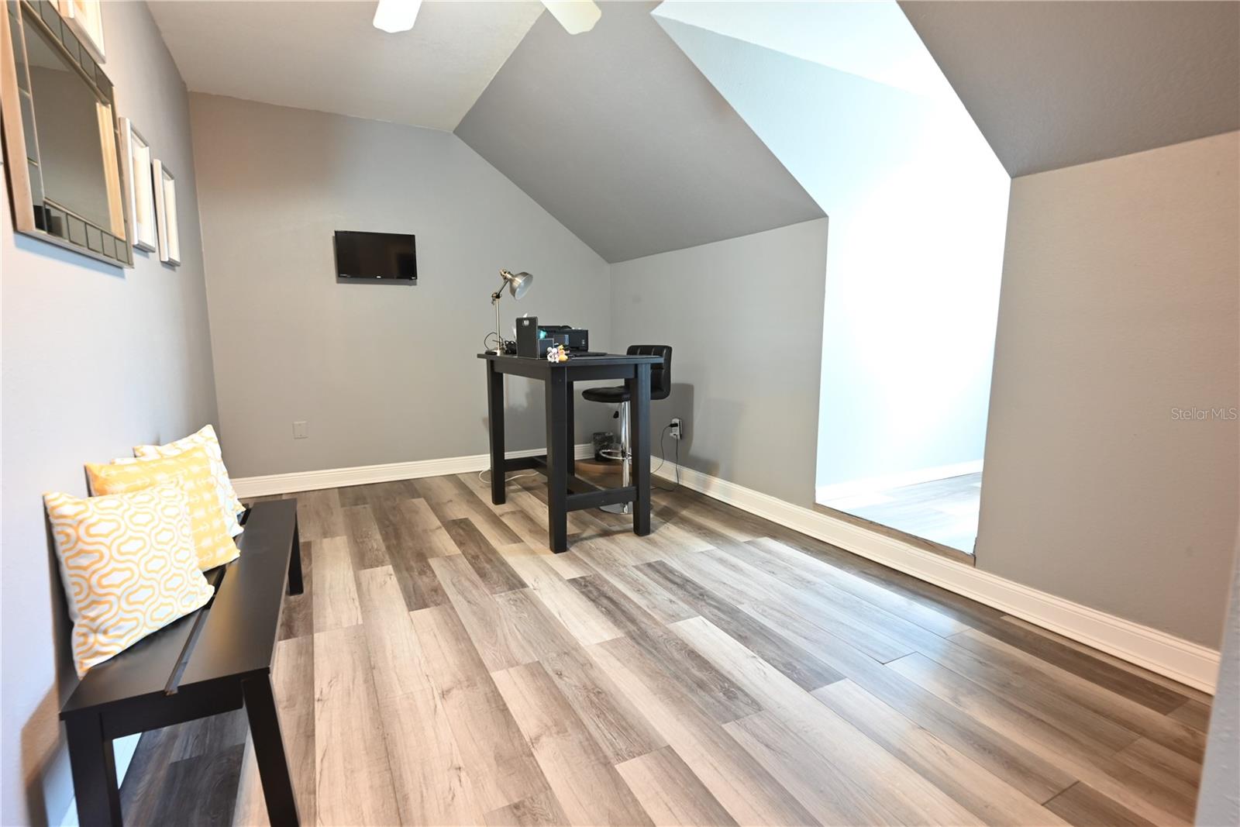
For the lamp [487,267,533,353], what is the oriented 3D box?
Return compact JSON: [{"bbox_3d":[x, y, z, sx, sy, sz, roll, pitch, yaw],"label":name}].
[{"bbox_3d":[-0.679,-0.620,3.599,0.278,0.520,0.161,3,8,20],"label":"lamp"}]

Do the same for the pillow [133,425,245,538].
[{"bbox_3d":[-1.402,0.250,1.941,0.124,0.402,0.410,-13,9,-5],"label":"pillow"}]

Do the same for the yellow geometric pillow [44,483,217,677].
[{"bbox_3d":[-1.130,0.333,1.381,0.124,0.383,0.405,-9,8,-1],"label":"yellow geometric pillow"}]

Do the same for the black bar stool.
[{"bbox_3d":[0.035,0.087,3.739,0.477,1.043,0.416,-6,10,-38],"label":"black bar stool"}]

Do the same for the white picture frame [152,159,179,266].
[{"bbox_3d":[-2.088,-0.903,2.701,0.027,0.430,0.360,-4,9,-29],"label":"white picture frame"}]

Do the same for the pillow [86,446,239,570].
[{"bbox_3d":[-1.264,0.294,1.657,0.124,0.395,0.407,-15,7,3],"label":"pillow"}]

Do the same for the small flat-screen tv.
[{"bbox_3d":[-1.722,-1.105,4.162,0.523,0.324,0.056,-4,9,-28],"label":"small flat-screen tv"}]

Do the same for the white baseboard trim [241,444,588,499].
[{"bbox_3d":[-1.370,0.421,4.629,2.914,0.135,0.018,-4,9,-28],"label":"white baseboard trim"}]

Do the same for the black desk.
[{"bbox_3d":[-0.336,0.151,3.503,0.666,0.979,1.132,-4,9,-30],"label":"black desk"}]

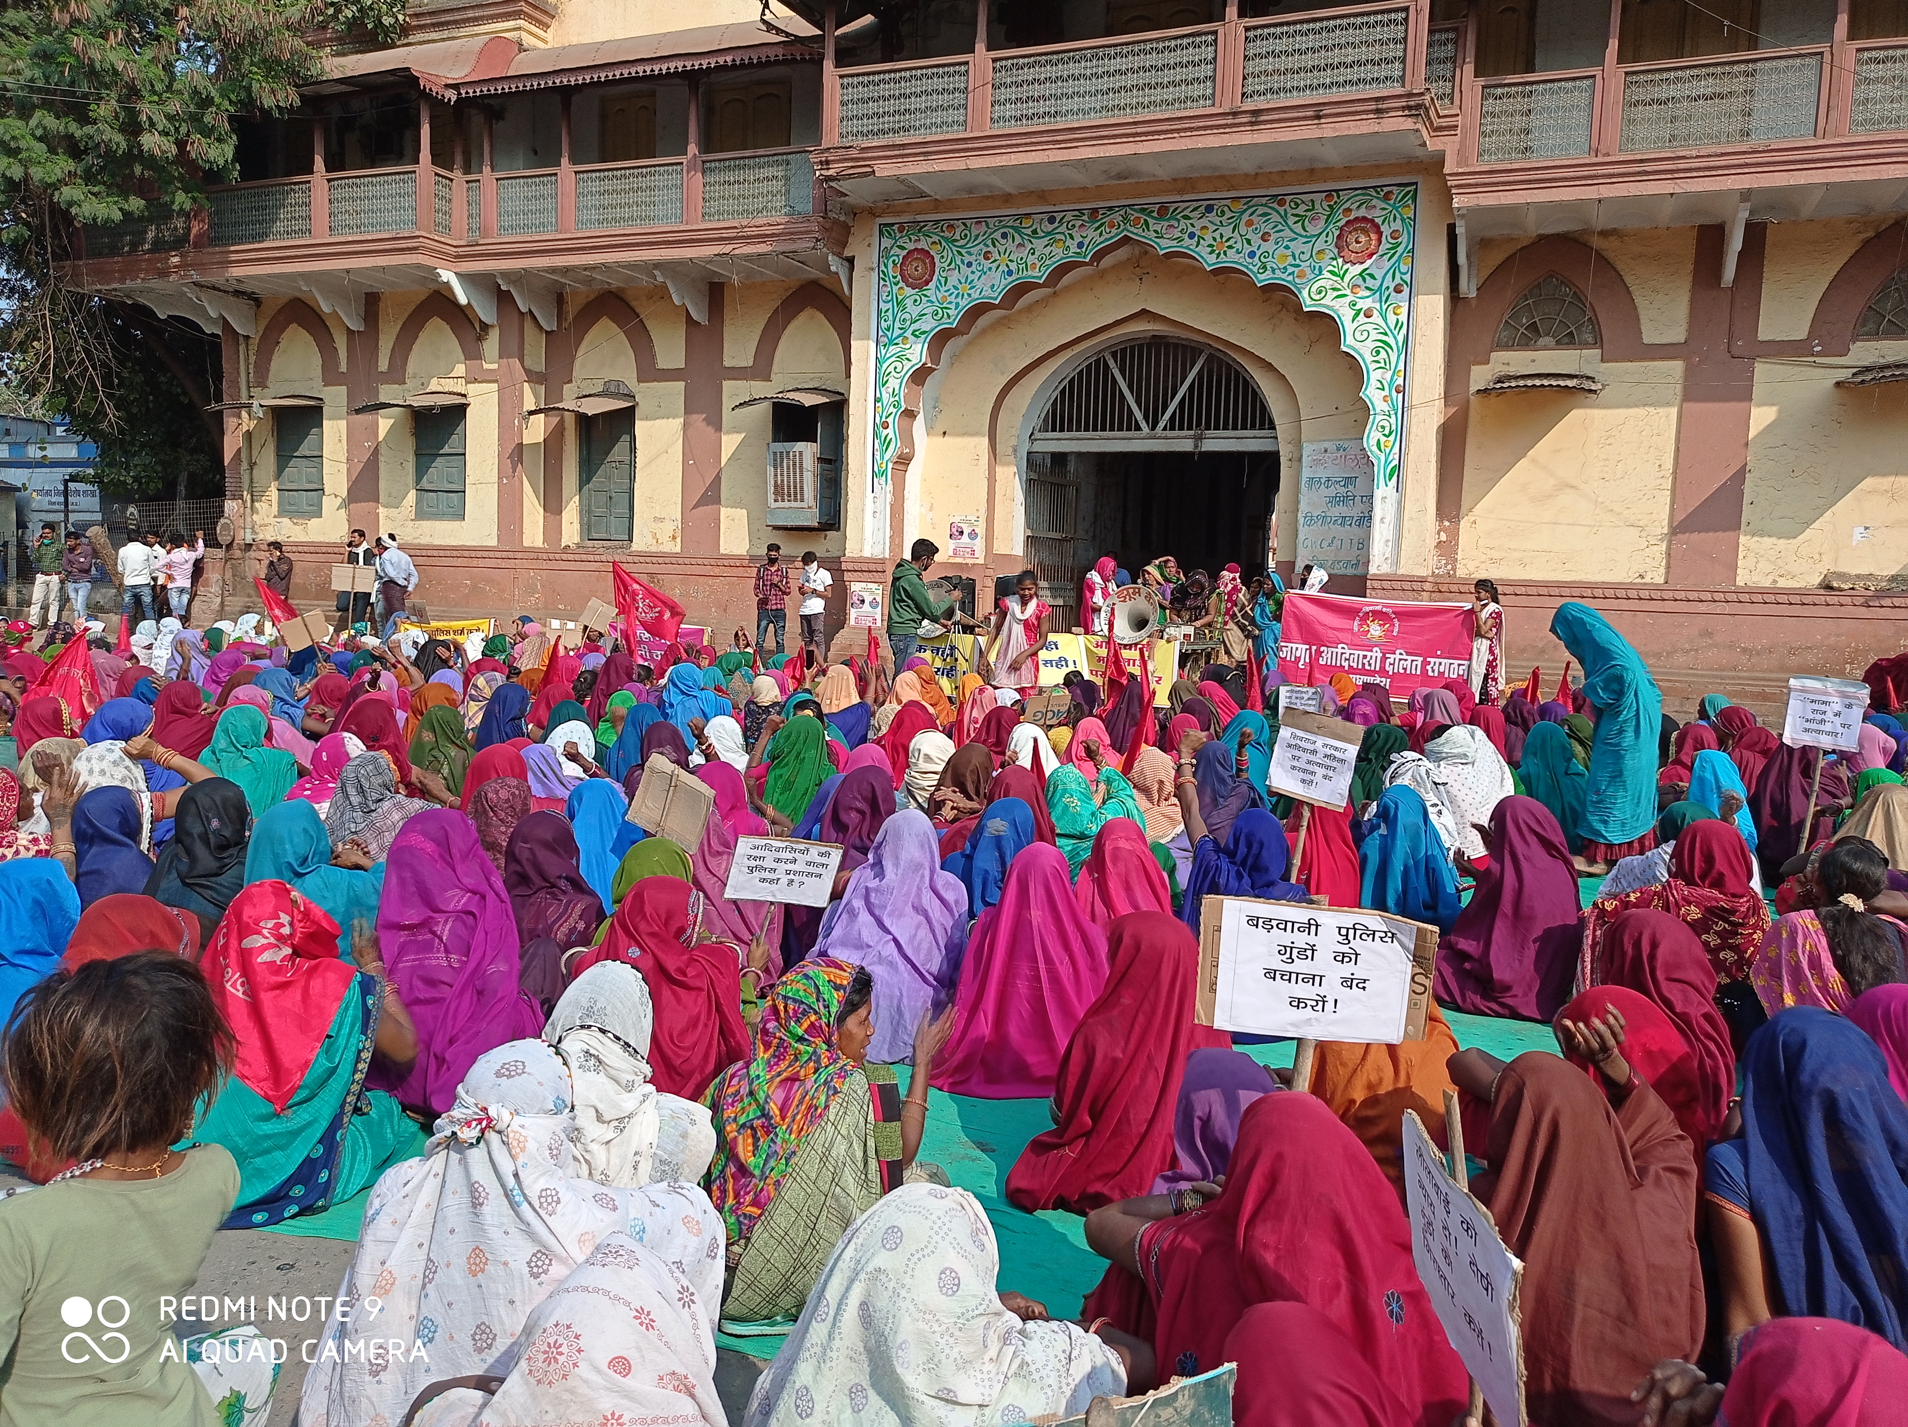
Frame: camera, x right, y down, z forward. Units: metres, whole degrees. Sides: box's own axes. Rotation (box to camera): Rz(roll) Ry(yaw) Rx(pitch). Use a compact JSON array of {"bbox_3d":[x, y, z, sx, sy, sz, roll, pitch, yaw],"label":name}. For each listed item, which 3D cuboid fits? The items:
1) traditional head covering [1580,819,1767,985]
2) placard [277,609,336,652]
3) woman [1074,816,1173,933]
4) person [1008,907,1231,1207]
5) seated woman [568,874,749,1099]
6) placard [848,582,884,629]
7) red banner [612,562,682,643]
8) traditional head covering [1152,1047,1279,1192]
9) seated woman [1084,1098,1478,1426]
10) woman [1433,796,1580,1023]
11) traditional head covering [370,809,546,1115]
[{"bbox_3d":[2.666,0.773,5.645,0.620,0.760,0.600,1,6,-6],"label":"traditional head covering"},{"bbox_3d":[-4.331,-0.553,10.300,0.300,0.210,0.015,-19,3,3],"label":"placard"},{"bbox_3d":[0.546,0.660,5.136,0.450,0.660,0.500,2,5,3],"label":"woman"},{"bbox_3d":[0.392,0.839,3.914,0.500,0.690,0.480,2,6,5],"label":"person"},{"bbox_3d":[-0.717,0.744,3.953,0.520,0.740,0.620,3,6,17],"label":"seated woman"},{"bbox_3d":[-1.092,-1.357,19.300,0.450,0.550,0.020,4,6,25],"label":"placard"},{"bbox_3d":[-2.534,-0.915,12.734,0.580,0.680,0.200,2,6,0],"label":"red banner"},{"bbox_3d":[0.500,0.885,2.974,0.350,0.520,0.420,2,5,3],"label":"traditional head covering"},{"bbox_3d":[0.491,0.963,2.418,0.570,0.760,0.600,1,6,-5],"label":"seated woman"},{"bbox_3d":[2.039,0.678,5.714,0.480,0.745,0.550,0,6,-24],"label":"woman"},{"bbox_3d":[-1.558,0.702,4.848,0.510,0.790,0.460,3,6,14],"label":"traditional head covering"}]

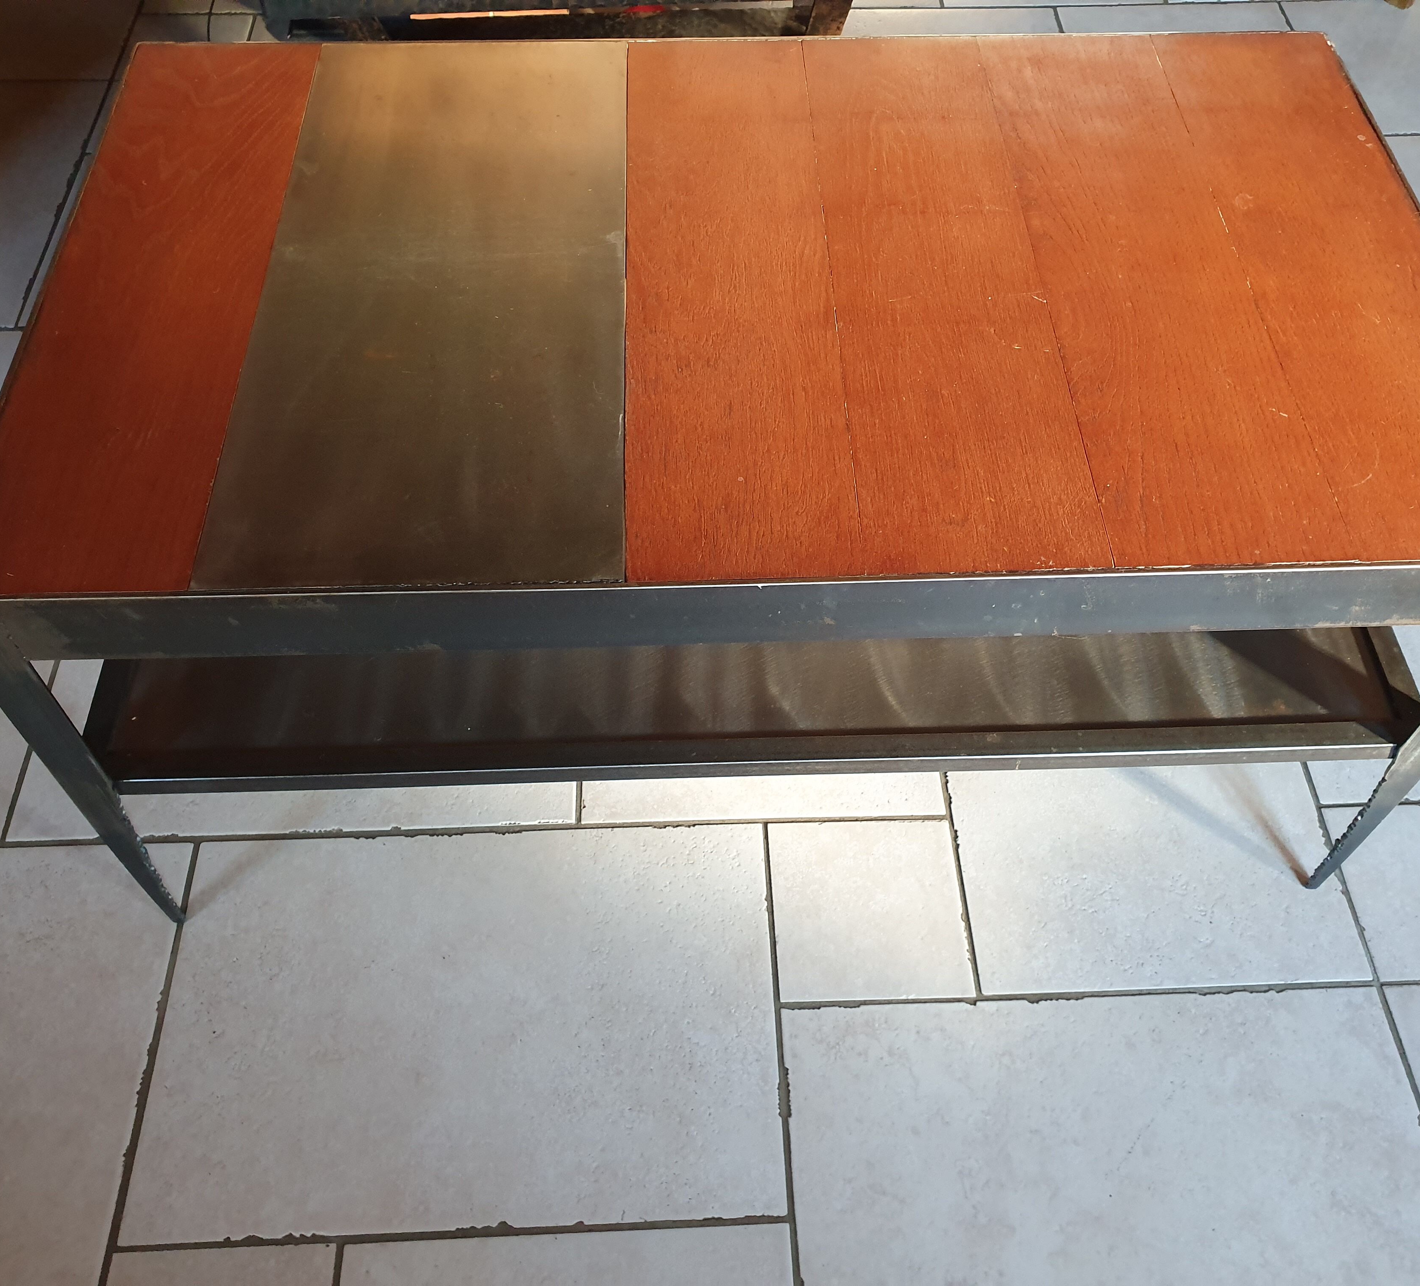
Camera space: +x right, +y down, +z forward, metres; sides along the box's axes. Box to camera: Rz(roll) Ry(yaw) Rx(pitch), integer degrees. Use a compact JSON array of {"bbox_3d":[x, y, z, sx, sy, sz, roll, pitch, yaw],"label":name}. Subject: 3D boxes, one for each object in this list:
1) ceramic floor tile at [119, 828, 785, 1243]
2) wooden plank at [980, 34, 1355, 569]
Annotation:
[{"bbox_3d":[-0.192,0.301,1.037,0.489,0.010,0.320,-1,55,-2],"label":"ceramic floor tile"},{"bbox_3d":[0.294,-0.263,0.900,0.140,0.020,0.544,-1,55,-1],"label":"wooden plank"}]

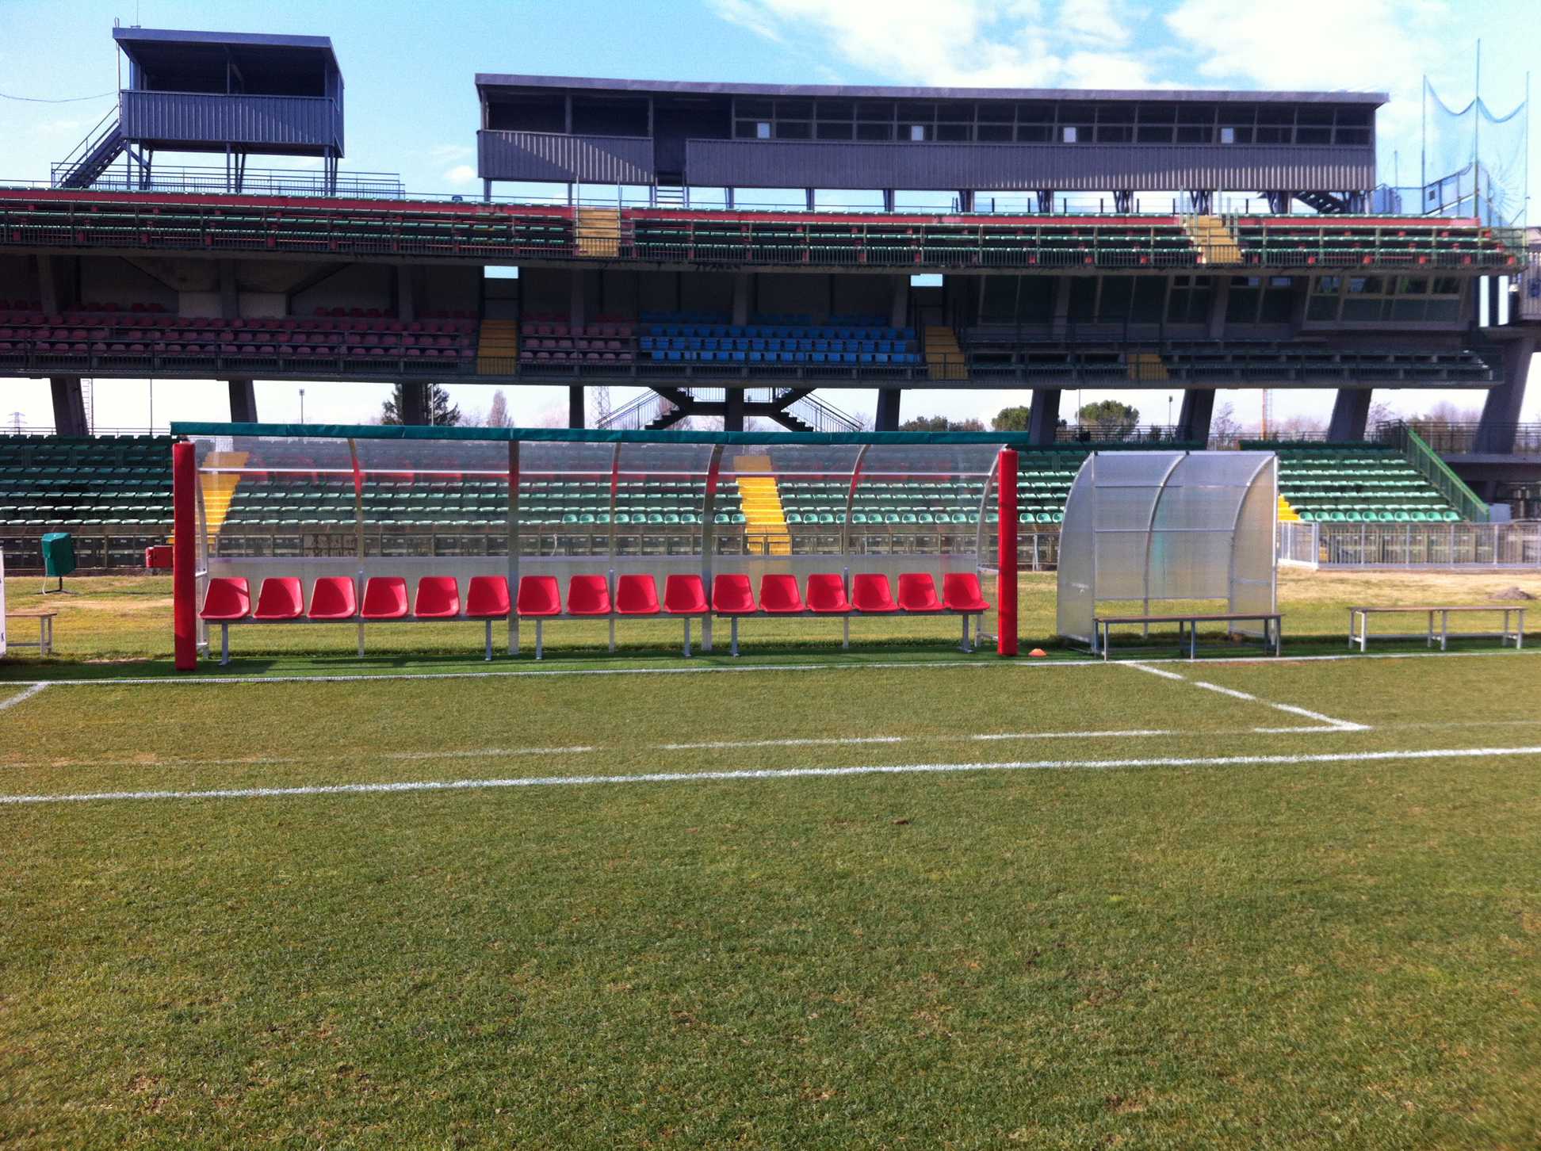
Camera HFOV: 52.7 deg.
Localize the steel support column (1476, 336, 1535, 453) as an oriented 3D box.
[{"bbox_3d":[23.386,-5.764,49.500,0.600,3.400,1.400,1,20,3],"label":"steel support column"}]

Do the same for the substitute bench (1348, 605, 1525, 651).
[{"bbox_3d":[7.117,0.569,16.630,1.930,0.445,0.360,0,1,-11],"label":"substitute bench"}]

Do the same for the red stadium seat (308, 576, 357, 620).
[{"bbox_3d":[-3.958,0.201,14.065,0.425,0.361,0.420,0,4,-11],"label":"red stadium seat"}]

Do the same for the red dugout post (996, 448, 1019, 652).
[{"bbox_3d":[2.425,-0.242,15.893,0.190,2.120,0.190,0,1,-11],"label":"red dugout post"}]

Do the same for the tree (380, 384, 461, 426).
[{"bbox_3d":[-24.642,-8.384,110.000,7.000,11.500,7.000,0,2,-4],"label":"tree"}]

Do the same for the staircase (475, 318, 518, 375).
[{"bbox_3d":[-7.905,-6.625,45.300,1.100,1.900,2.600,0,2,-4],"label":"staircase"}]

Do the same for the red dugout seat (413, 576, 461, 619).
[{"bbox_3d":[-3.062,0.194,14.247,0.425,0.361,0.420,0,4,-11],"label":"red dugout seat"}]

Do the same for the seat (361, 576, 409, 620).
[{"bbox_3d":[-3.615,0.207,14.600,0.430,0.400,0.440,0,2,-11],"label":"seat"}]

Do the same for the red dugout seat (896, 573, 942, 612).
[{"bbox_3d":[1.491,0.169,15.600,0.430,0.400,0.440,0,2,-11],"label":"red dugout seat"}]

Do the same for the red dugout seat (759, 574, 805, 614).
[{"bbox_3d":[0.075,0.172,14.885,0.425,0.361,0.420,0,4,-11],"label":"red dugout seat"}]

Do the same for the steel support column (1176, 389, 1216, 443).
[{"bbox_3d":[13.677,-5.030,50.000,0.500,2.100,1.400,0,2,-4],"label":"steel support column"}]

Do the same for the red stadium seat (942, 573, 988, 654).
[{"bbox_3d":[1.968,0.373,15.700,0.440,0.800,0.460,0,2,-11],"label":"red stadium seat"}]

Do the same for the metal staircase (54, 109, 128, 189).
[{"bbox_3d":[-19.420,-12.032,44.300,2.200,2.600,0.850,0,2,-4],"label":"metal staircase"}]

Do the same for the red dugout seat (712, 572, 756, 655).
[{"bbox_3d":[-0.374,0.381,14.807,0.425,0.769,0.440,0,4,-11],"label":"red dugout seat"}]

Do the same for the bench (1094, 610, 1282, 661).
[{"bbox_3d":[4.172,0.606,15.543,1.940,0.435,0.360,-1,1,-14],"label":"bench"}]

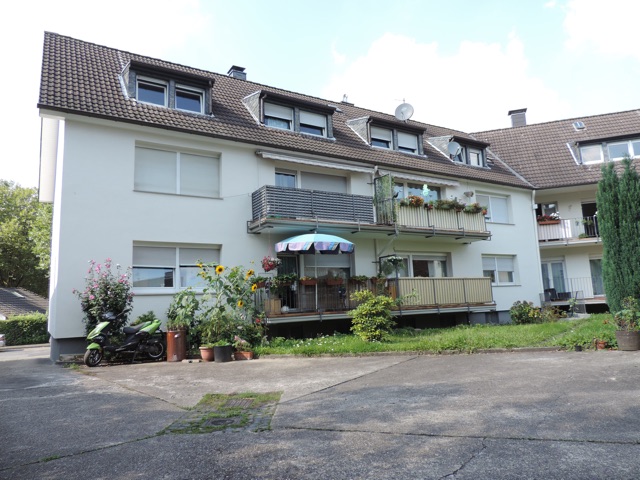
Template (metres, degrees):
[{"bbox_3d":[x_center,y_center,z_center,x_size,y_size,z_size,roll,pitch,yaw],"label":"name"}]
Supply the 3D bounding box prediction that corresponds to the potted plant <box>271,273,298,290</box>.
[{"bbox_3d":[-0.997,1.169,12.524,0.750,0.470,0.320,3,-8,-31],"label":"potted plant"}]

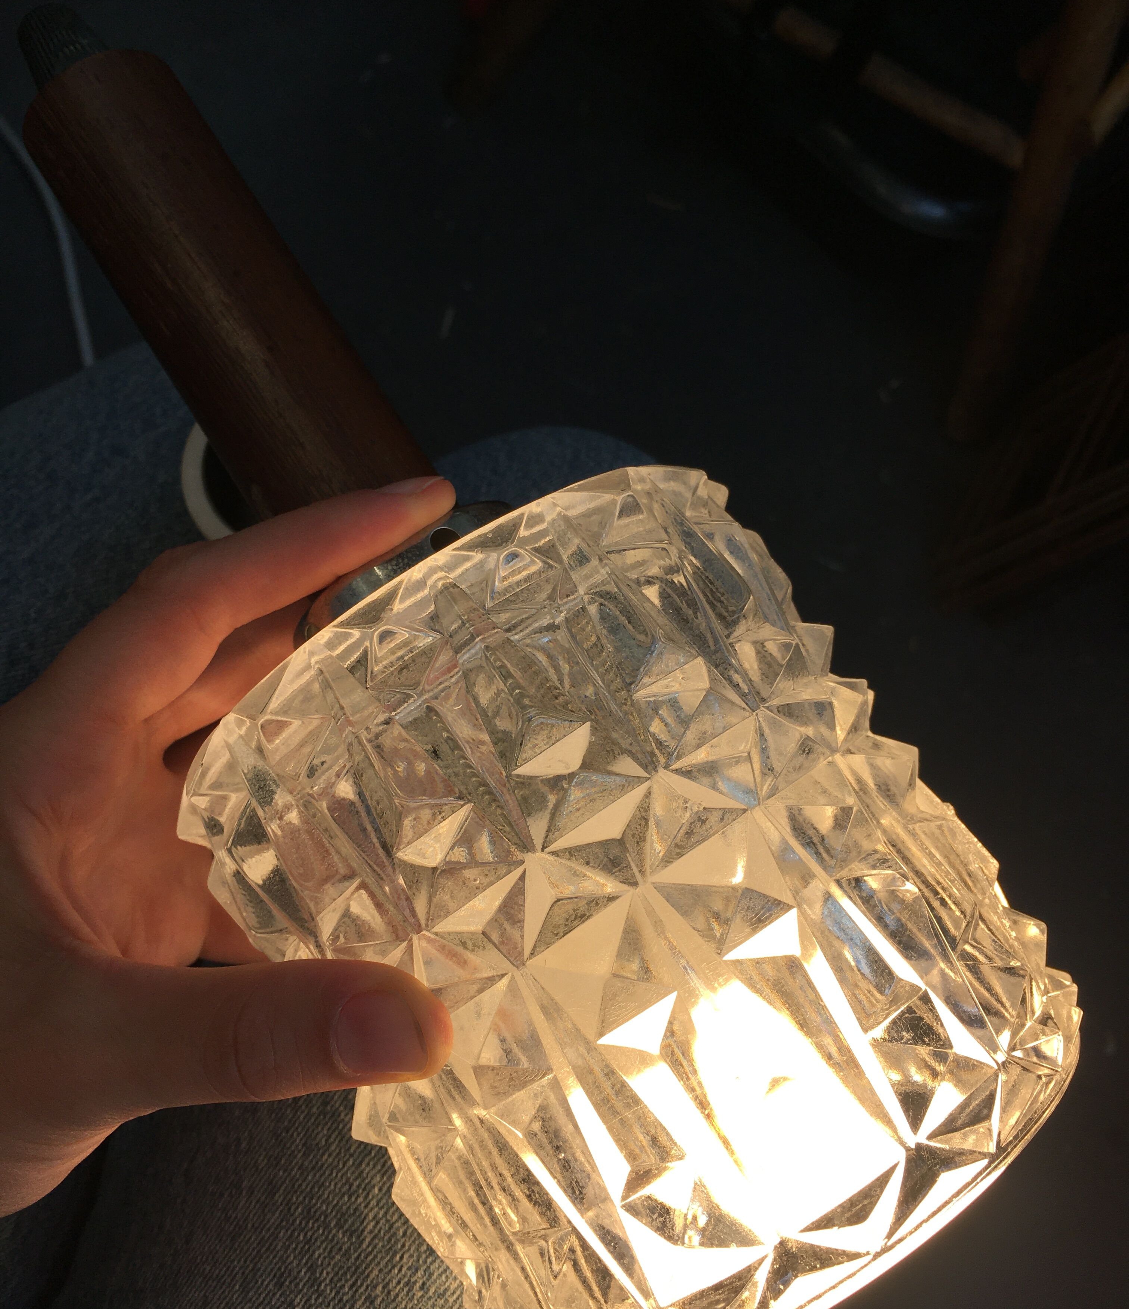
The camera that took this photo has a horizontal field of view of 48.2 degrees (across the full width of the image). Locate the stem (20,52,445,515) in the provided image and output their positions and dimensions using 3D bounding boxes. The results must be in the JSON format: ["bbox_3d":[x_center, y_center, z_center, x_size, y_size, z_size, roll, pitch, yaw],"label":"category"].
[{"bbox_3d":[-0.071,-0.071,0.274,0.036,0.036,0.123,-33,82,0],"label":"stem"}]

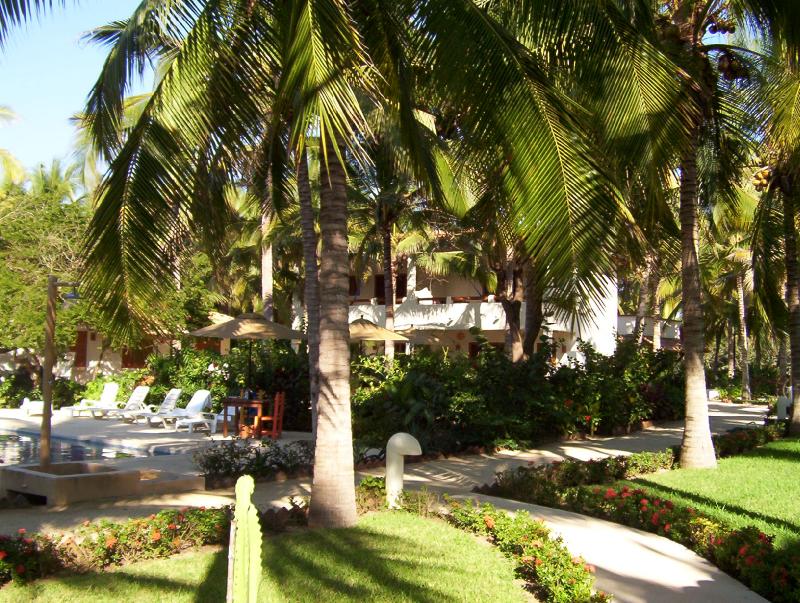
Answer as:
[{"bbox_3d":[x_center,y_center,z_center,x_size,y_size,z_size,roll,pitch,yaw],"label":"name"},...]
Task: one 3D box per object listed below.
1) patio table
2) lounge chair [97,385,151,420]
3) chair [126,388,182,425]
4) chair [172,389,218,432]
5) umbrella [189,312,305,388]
[{"bbox_3d":[-3.080,2.327,16.653,0.760,0.750,0.760,-1,-4,10],"label":"patio table"},{"bbox_3d":[-7.250,2.629,21.917,0.660,0.840,1.470,-4,-5,43],"label":"lounge chair"},{"bbox_3d":[-6.058,2.539,20.561,0.660,0.840,1.470,-4,-5,43],"label":"chair"},{"bbox_3d":[-4.188,2.391,18.154,0.660,0.820,1.420,-4,-5,43],"label":"chair"},{"bbox_3d":[-3.050,1.474,16.789,2.380,2.470,2.380,-1,-4,10],"label":"umbrella"}]

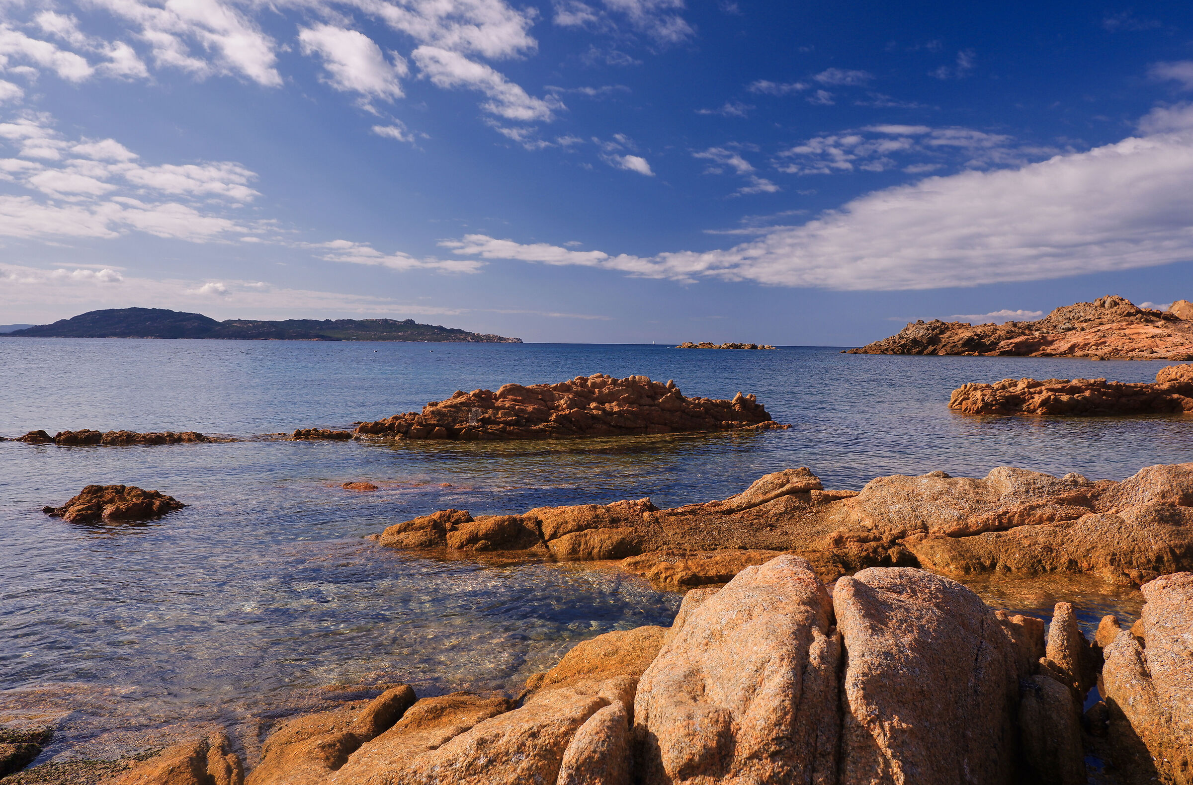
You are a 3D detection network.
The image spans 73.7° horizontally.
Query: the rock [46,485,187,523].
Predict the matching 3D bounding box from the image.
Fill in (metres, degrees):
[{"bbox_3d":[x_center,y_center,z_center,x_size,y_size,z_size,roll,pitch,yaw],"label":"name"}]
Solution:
[{"bbox_3d":[-7.300,1.599,12.000,2.050,0.450,1.500,0,4,-4],"label":"rock"}]

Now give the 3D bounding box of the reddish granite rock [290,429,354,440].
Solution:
[{"bbox_3d":[-7.250,1.093,21.100,1.600,0.350,0.800,0,4,-10],"label":"reddish granite rock"}]

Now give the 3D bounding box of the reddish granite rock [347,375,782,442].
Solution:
[{"bbox_3d":[-0.750,0.263,24.700,12.700,1.800,4.500,0,4,-13],"label":"reddish granite rock"}]

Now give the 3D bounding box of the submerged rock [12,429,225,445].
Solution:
[{"bbox_3d":[-11.900,1.086,19.900,5.000,0.400,1.100,0,4,-3],"label":"submerged rock"}]

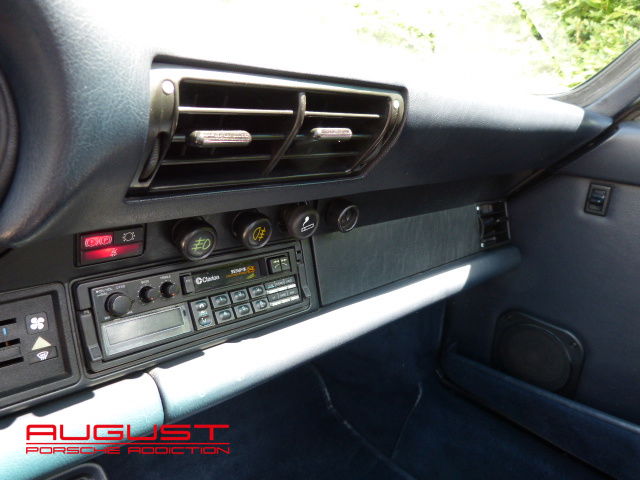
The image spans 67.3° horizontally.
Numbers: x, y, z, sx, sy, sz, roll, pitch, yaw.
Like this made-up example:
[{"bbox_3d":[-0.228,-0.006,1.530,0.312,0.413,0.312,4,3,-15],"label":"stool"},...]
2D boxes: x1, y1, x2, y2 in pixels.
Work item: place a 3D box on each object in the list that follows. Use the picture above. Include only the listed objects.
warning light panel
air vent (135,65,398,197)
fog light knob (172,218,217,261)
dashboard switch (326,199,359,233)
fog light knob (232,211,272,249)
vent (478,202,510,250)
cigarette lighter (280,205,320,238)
[{"bbox_3d":[-0.137,0.002,0.316,0.043,0.024,0.010,-11,30,-40],"label":"warning light panel"},{"bbox_3d":[-0.034,-0.083,0.351,0.211,0.088,0.036,-11,46,-40],"label":"air vent"},{"bbox_3d":[-0.090,-0.001,0.345,0.027,0.027,0.019,-11,31,-40],"label":"fog light knob"},{"bbox_3d":[0.020,-0.022,0.439,0.027,0.027,0.019,-11,31,-40],"label":"dashboard switch"},{"bbox_3d":[-0.053,-0.008,0.376,0.027,0.027,0.019,-11,31,-40],"label":"fog light knob"},{"bbox_3d":[0.227,-0.020,0.654,0.080,0.063,0.022,-11,10,-40],"label":"vent"},{"bbox_3d":[-0.017,-0.017,0.405,0.027,0.027,0.019,-11,31,-40],"label":"cigarette lighter"}]

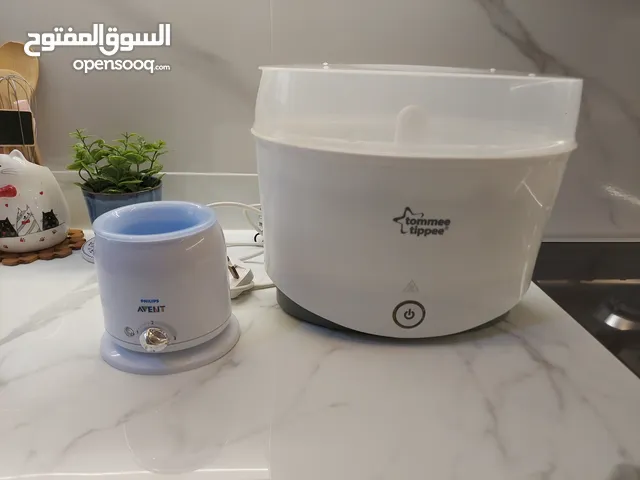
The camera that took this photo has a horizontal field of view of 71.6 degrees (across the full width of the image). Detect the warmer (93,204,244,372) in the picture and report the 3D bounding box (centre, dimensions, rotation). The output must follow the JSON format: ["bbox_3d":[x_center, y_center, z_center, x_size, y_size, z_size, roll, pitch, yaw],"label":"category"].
[{"bbox_3d":[-0.151,0.038,0.441,0.135,0.125,0.137,0,22,-5],"label":"warmer"}]

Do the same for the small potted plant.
[{"bbox_3d":[-0.280,-0.069,0.623,0.131,0.172,0.123,0,22,-5],"label":"small potted plant"}]

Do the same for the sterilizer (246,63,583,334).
[{"bbox_3d":[0.092,-0.050,0.496,0.335,0.262,0.225,2,22,1],"label":"sterilizer"}]

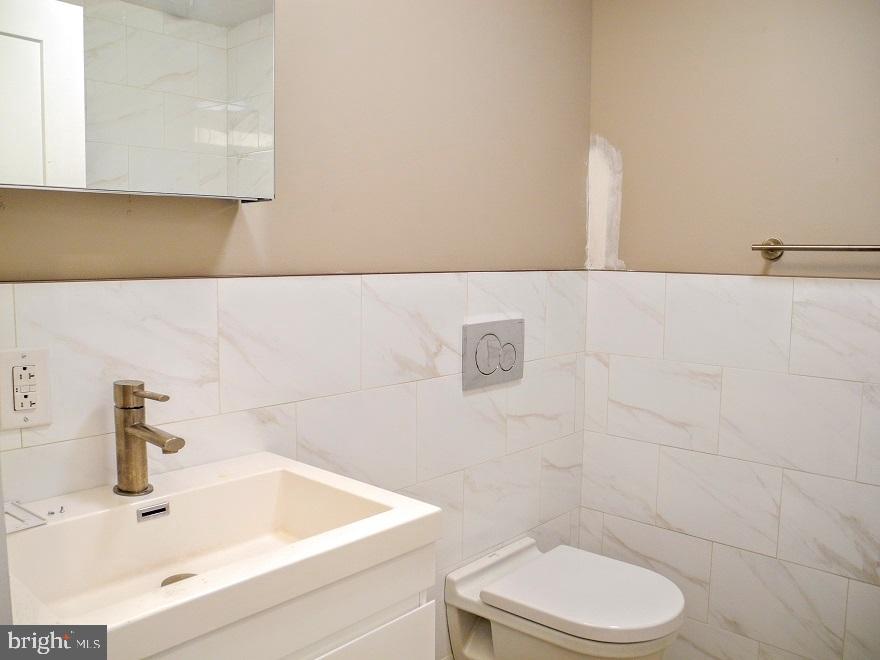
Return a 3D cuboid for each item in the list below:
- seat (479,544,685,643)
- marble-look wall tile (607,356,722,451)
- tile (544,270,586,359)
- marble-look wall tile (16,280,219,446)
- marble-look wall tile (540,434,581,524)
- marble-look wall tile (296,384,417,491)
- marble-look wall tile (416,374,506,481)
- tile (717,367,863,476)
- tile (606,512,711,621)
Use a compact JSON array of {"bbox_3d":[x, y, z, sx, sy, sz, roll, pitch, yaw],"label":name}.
[{"bbox_3d":[0.376,0.654,1.745,0.400,0.040,0.365,6,8,40],"label":"seat"},{"bbox_3d":[0.641,0.210,2.054,0.339,0.244,0.010,5,8,44],"label":"marble-look wall tile"},{"bbox_3d":[0.374,-0.048,2.110,0.009,0.250,0.216,7,9,44],"label":"tile"},{"bbox_3d":[-0.526,0.043,1.201,0.009,0.250,0.333,7,9,44],"label":"marble-look wall tile"},{"bbox_3d":[0.369,0.444,2.165,0.009,0.244,0.215,7,9,44],"label":"marble-look wall tile"},{"bbox_3d":[-0.176,0.255,1.584,0.009,0.244,0.333,7,9,44],"label":"marble-look wall tile"},{"bbox_3d":[0.060,0.232,1.830,0.010,0.244,0.339,5,8,44],"label":"marble-look wall tile"},{"bbox_3d":[0.899,0.237,1.846,0.333,0.244,0.009,6,8,40],"label":"tile"},{"bbox_3d":[0.636,0.694,2.106,0.339,0.244,0.010,5,8,44],"label":"tile"}]

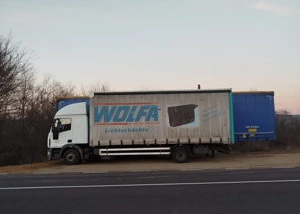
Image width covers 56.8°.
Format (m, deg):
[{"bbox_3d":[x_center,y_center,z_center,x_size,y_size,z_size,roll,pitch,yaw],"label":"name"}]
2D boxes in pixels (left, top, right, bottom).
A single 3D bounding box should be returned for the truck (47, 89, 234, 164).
[{"bbox_3d":[-0.540,1.140,15.600,9.780,3.720,2.530,-1,-4,1],"label":"truck"}]

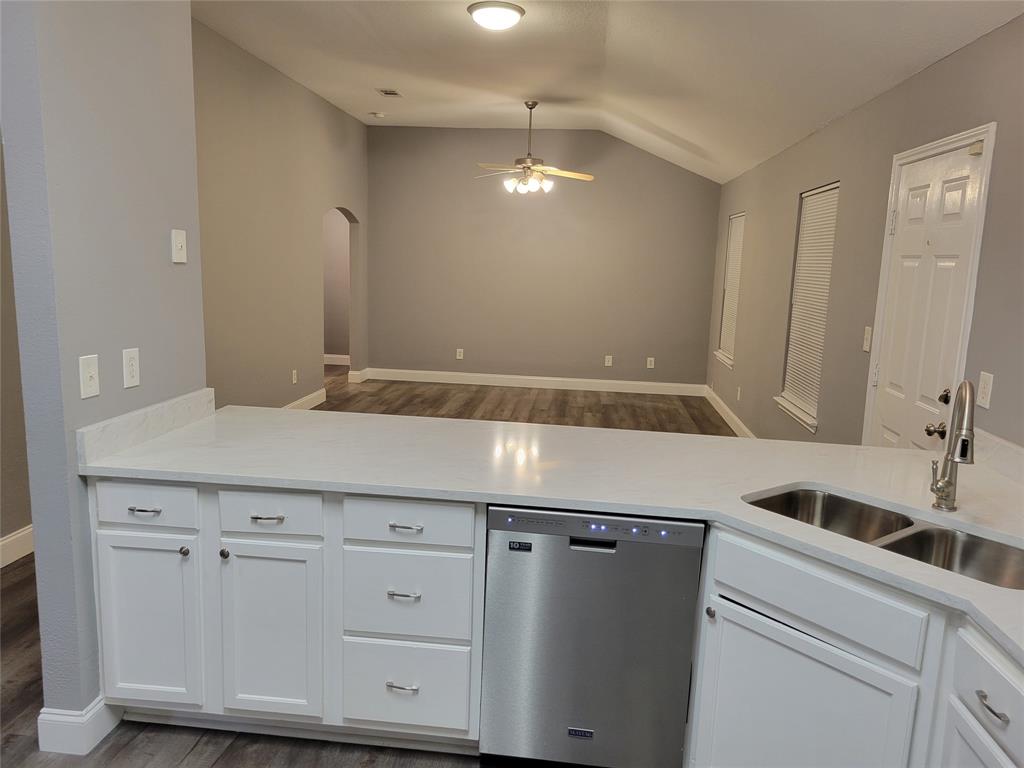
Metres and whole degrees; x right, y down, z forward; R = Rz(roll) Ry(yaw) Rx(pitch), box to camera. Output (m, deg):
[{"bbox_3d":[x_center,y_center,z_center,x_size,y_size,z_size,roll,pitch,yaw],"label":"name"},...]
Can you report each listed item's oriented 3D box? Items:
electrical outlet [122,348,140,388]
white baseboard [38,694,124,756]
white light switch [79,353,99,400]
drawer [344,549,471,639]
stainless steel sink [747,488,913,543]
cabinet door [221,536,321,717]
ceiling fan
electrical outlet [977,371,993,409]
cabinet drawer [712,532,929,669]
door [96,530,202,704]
[{"bbox_3d":[-1.249,-0.054,2.533,0.010,0.120,0.075,3,10,6],"label":"electrical outlet"},{"bbox_3d":[-1.379,1.063,2.467,0.150,0.135,0.178,3,10,6],"label":"white baseboard"},{"bbox_3d":[-1.275,-0.021,2.330,0.012,0.120,0.075,3,10,6],"label":"white light switch"},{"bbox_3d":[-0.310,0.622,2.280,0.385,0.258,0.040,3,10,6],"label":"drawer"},{"bbox_3d":[0.898,0.469,2.200,0.367,0.190,0.355,-5,12,-37],"label":"stainless steel sink"},{"bbox_3d":[-0.726,0.744,2.345,0.313,0.549,0.025,3,9,5],"label":"cabinet door"},{"bbox_3d":[0.190,-2.255,7.350,1.240,0.840,1.240,3,10,6],"label":"ceiling fan"},{"bbox_3d":[1.657,0.023,2.703,0.013,0.120,0.084,3,10,6],"label":"electrical outlet"},{"bbox_3d":[0.720,0.508,1.869,0.025,0.127,0.540,-5,12,-37],"label":"cabinet drawer"},{"bbox_3d":[-1.117,0.725,2.382,0.318,0.548,0.025,3,9,5],"label":"door"}]

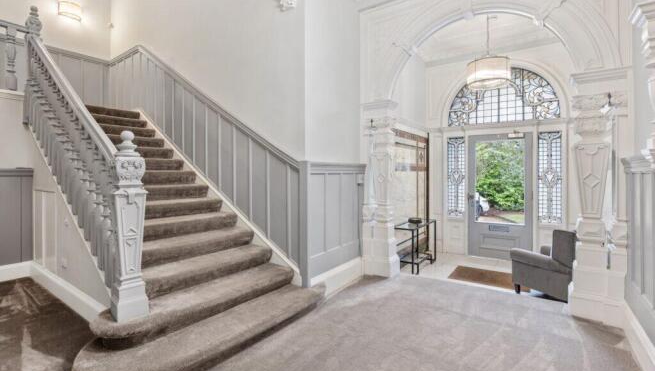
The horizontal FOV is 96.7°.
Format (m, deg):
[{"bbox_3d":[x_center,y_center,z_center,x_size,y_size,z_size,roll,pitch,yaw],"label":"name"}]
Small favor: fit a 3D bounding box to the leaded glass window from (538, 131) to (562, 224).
[{"bbox_3d":[3.461,-0.128,4.517,0.294,1.421,0.058,0,0,35],"label":"leaded glass window"}]

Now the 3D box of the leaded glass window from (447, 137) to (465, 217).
[{"bbox_3d":[2.347,-0.161,5.303,0.294,1.446,0.058,0,0,35],"label":"leaded glass window"}]

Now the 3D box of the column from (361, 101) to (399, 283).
[{"bbox_3d":[0.752,0.067,4.075,0.422,2.381,0.435,0,0,35],"label":"column"}]

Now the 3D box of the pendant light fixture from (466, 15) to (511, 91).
[{"bbox_3d":[2.339,-1.960,4.211,0.563,0.998,0.563,0,0,35],"label":"pendant light fixture"}]

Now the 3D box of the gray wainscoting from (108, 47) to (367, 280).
[{"bbox_3d":[-1.982,-0.752,5.050,5.222,3.610,1.344,0,0,35],"label":"gray wainscoting"}]

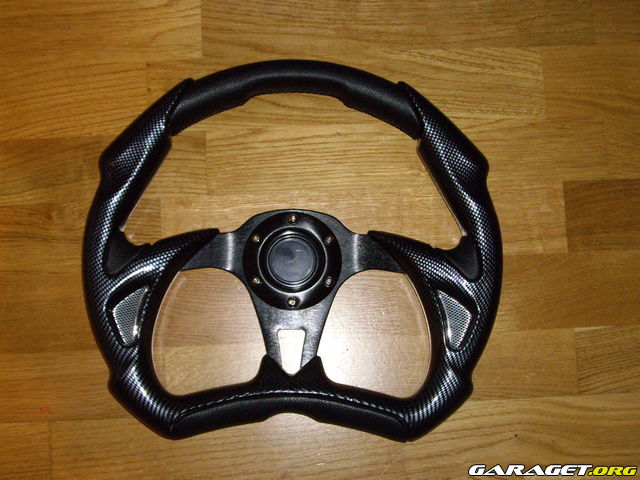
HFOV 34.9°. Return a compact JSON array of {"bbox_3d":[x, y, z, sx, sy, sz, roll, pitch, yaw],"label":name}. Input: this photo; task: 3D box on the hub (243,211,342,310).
[{"bbox_3d":[-0.024,0.018,0.872,0.086,0.024,0.086,0,83,-2],"label":"hub"}]

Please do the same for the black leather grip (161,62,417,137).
[{"bbox_3d":[-0.021,-0.121,0.875,0.216,0.034,0.069,1,83,-2],"label":"black leather grip"}]

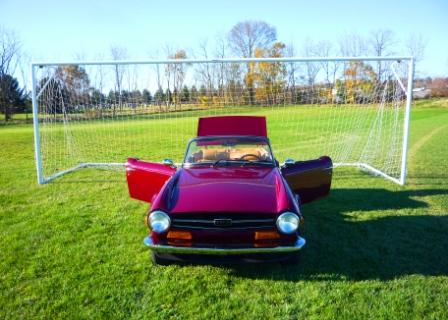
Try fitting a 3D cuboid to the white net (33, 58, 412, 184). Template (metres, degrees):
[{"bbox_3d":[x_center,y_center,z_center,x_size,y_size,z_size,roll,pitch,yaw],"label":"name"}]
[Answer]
[{"bbox_3d":[-0.042,-0.898,9.006,7.520,2.500,2.400,0,8,1],"label":"white net"}]

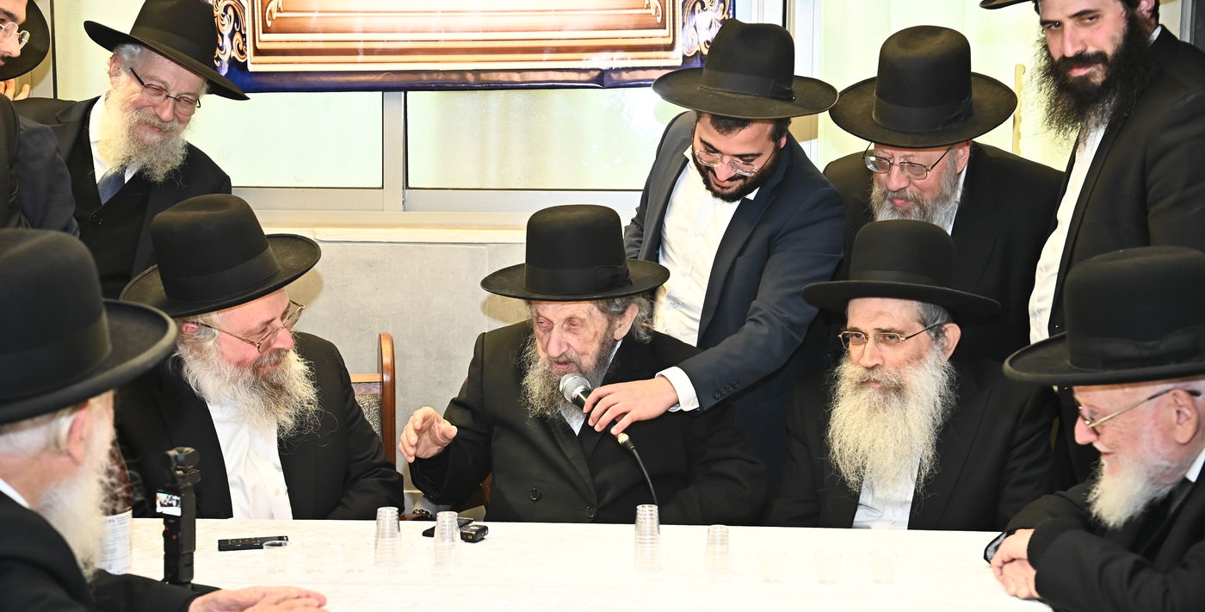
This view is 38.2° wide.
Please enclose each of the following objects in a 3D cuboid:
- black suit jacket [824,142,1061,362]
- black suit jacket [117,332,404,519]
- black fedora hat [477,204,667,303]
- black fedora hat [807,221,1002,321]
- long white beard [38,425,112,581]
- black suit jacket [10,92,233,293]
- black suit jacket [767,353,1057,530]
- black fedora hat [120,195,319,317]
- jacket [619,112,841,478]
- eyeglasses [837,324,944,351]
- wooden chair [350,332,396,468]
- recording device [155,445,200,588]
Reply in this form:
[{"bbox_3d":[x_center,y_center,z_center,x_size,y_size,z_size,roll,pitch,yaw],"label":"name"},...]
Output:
[{"bbox_3d":[0.645,0.065,3.307,0.520,0.750,0.360,5,17,14],"label":"black suit jacket"},{"bbox_3d":[-0.628,0.354,3.073,0.540,0.620,0.420,-2,10,-18],"label":"black suit jacket"},{"bbox_3d":[-0.045,-0.088,3.000,0.320,0.140,0.350,-3,12,1],"label":"black fedora hat"},{"bbox_3d":[0.505,-0.059,2.940,0.325,0.140,0.355,4,-5,28],"label":"black fedora hat"},{"bbox_3d":[-0.678,0.247,2.200,0.140,0.210,0.150,1,8,-36],"label":"long white beard"},{"bbox_3d":[-0.987,-0.052,3.550,0.530,0.780,0.330,4,12,-18],"label":"black suit jacket"},{"bbox_3d":[0.543,0.382,3.051,0.520,0.600,0.390,3,10,15],"label":"black suit jacket"},{"bbox_3d":[-0.673,-0.100,3.020,0.350,0.140,0.325,-2,23,28],"label":"black fedora hat"},{"bbox_3d":[0.244,0.009,3.250,0.480,0.770,0.480,3,16,21],"label":"jacket"},{"bbox_3d":[0.499,0.048,2.979,0.140,0.042,0.140,5,15,42],"label":"eyeglasses"},{"bbox_3d":[-0.605,0.576,3.180,0.470,1.000,0.550,-1,9,-10],"label":"wooden chair"},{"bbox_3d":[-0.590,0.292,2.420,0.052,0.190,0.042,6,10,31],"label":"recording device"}]

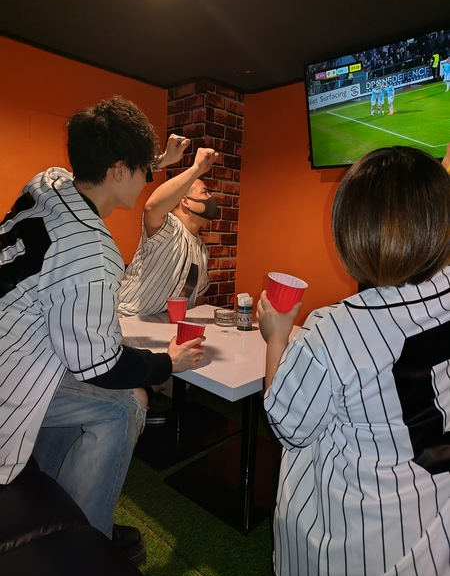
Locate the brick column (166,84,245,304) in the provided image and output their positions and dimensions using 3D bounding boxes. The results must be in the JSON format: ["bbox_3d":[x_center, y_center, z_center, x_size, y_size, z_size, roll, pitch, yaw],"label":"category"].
[{"bbox_3d":[-0.178,-0.422,3.047,0.403,2.019,0.377,10,12,42],"label":"brick column"}]

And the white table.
[{"bbox_3d":[-0.055,0.489,1.867,0.982,0.581,0.836,10,12,42],"label":"white table"}]

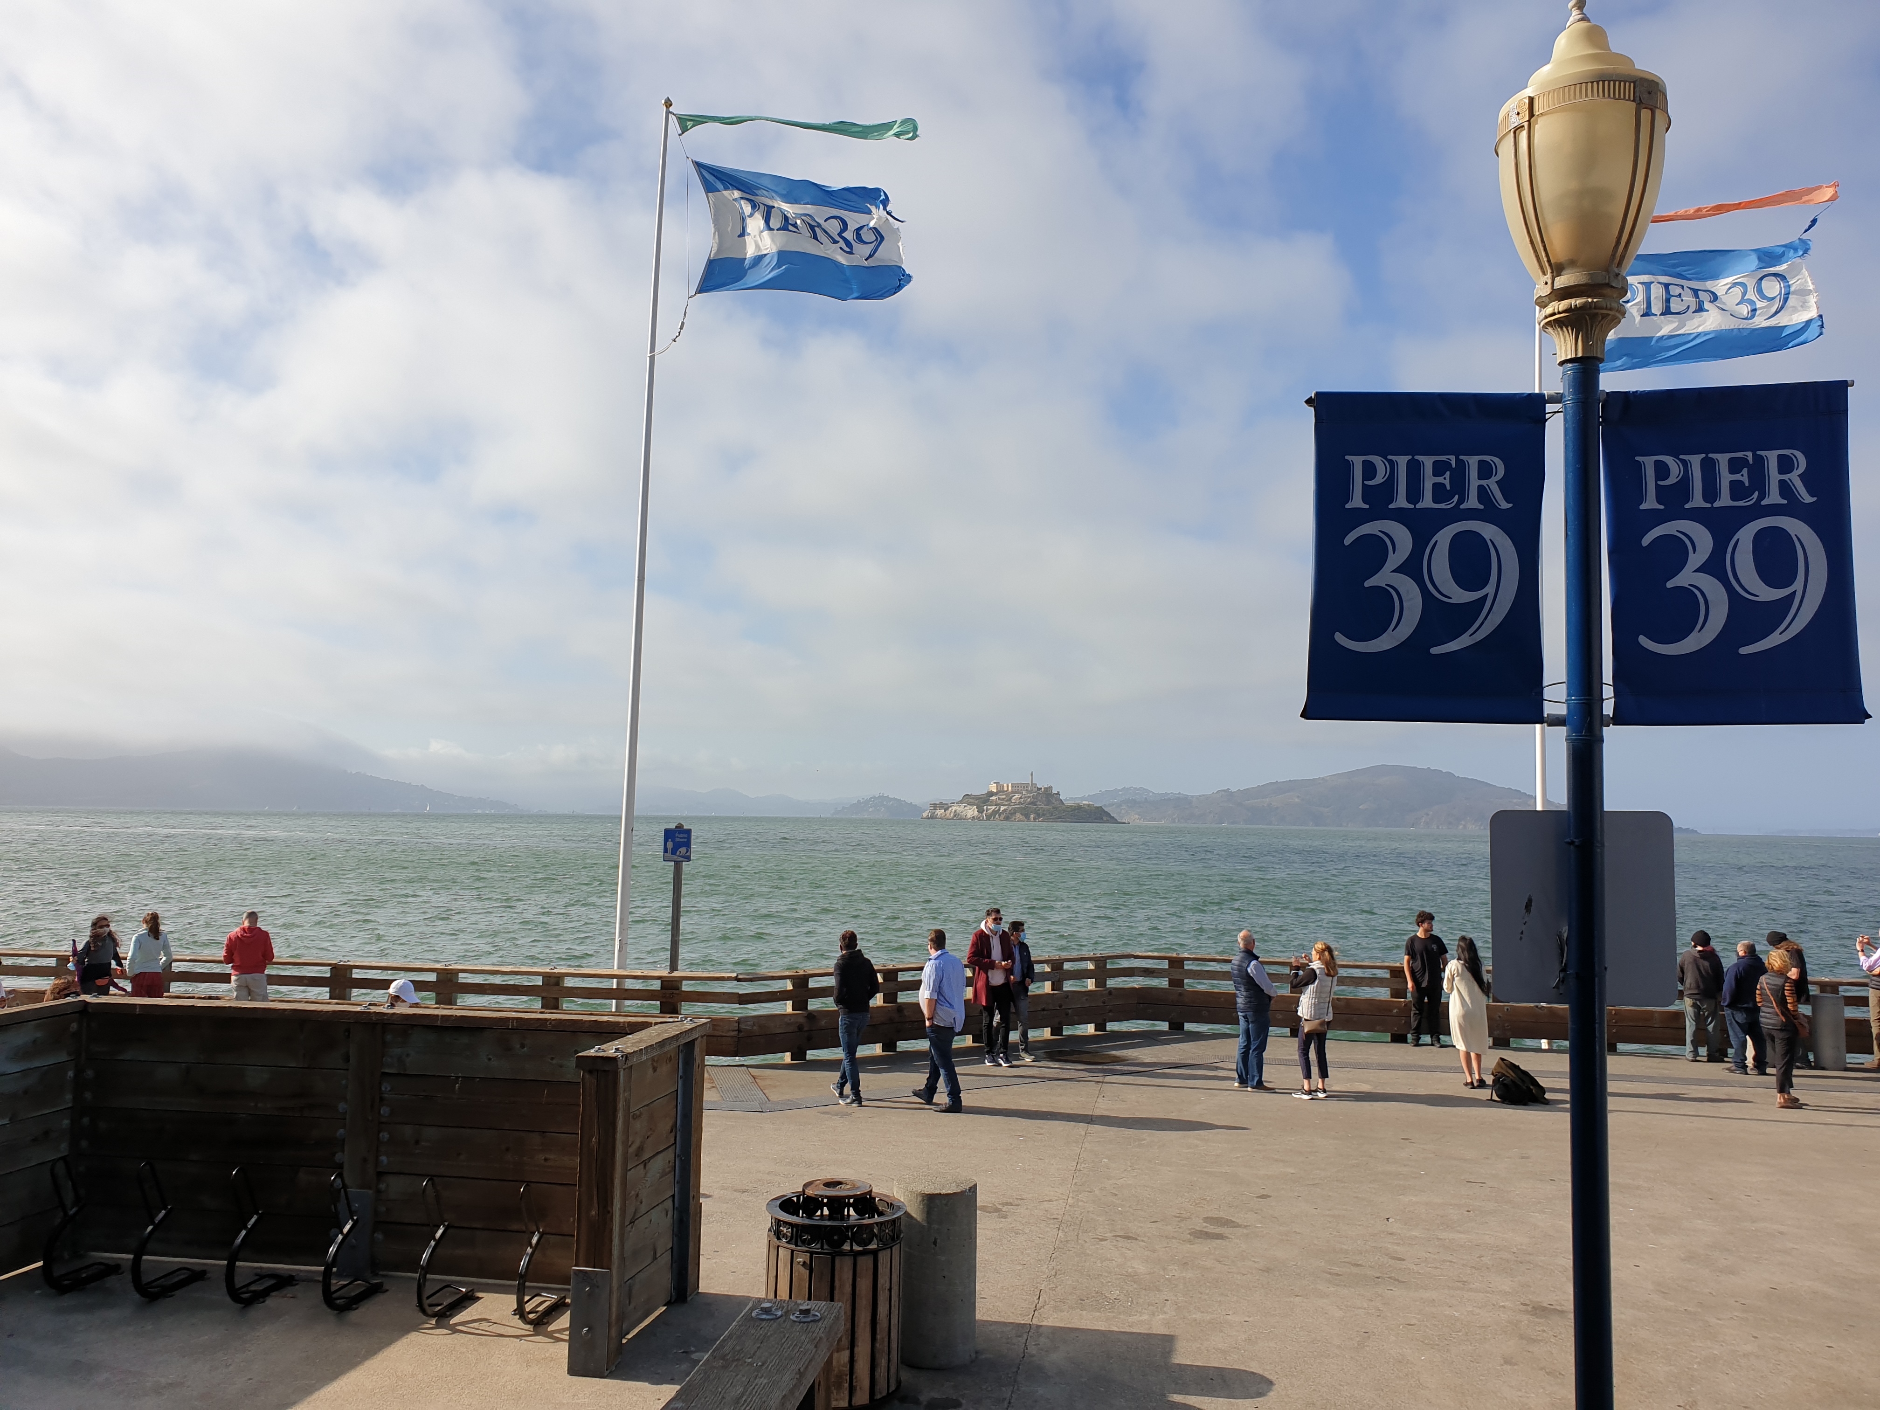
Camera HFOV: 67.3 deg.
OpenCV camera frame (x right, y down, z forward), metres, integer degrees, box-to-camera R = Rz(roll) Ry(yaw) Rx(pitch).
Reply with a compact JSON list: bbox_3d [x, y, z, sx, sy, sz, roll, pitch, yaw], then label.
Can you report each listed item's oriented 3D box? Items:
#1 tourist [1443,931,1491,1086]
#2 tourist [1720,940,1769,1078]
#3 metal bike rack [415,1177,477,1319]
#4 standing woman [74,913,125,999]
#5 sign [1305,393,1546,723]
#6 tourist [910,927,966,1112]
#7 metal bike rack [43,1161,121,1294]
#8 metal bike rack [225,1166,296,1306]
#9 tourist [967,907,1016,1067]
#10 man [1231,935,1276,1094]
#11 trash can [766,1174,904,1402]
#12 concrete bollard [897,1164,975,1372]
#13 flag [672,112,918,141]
[{"bbox_3d":[6.005,3.478,16.131,0.500,1.671,0.380,3,-5,-17],"label":"tourist"},{"bbox_3d":[9.992,3.715,17.530,0.550,1.640,0.450,3,-5,-22],"label":"tourist"},{"bbox_3d":[-2.906,3.075,8.143,0.260,0.820,0.690,0,-5,8],"label":"metal bike rack"},{"bbox_3d":[-9.703,3.249,16.235,0.550,1.620,0.360,4,-6,-36],"label":"standing woman"},{"bbox_3d":[1.545,-0.475,4.500,0.729,1.061,0.040,0,-5,7],"label":"sign"},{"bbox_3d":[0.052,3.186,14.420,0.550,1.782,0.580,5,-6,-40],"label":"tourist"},{"bbox_3d":[-5.193,3.056,8.446,0.260,0.820,0.690,0,-5,8],"label":"metal bike rack"},{"bbox_3d":[-4.174,3.184,8.676,0.210,0.790,0.540,0,-5,11],"label":"metal bike rack"},{"bbox_3d":[0.624,3.430,17.152,0.550,1.830,0.450,3,-5,-25],"label":"tourist"},{"bbox_3d":[3.506,3.382,15.785,0.370,1.708,0.480,5,-6,-40],"label":"man"},{"bbox_3d":[-0.535,3.044,7.403,0.710,1.000,0.710,1,-5,0],"label":"trash can"},{"bbox_3d":[-0.028,3.049,7.652,0.453,0.891,0.453,1,-5,0],"label":"concrete bollard"},{"bbox_3d":[-1.790,-7.149,17.467,3.100,0.360,0.350,0,-5,7],"label":"flag"}]

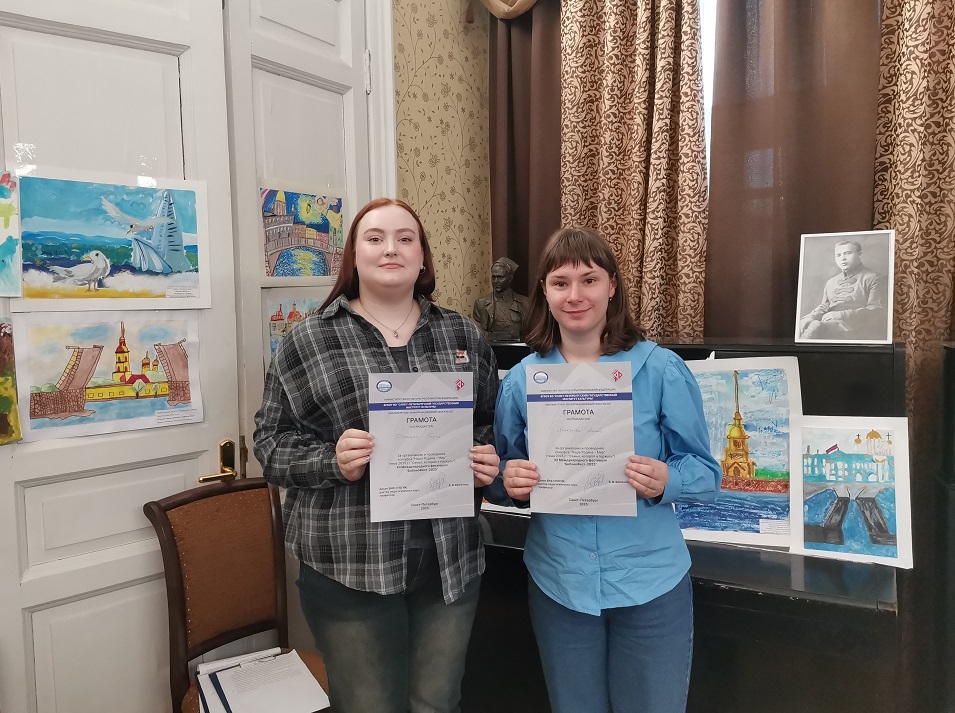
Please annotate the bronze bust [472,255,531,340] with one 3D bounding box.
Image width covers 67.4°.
[{"bbox_3d":[0.083,-0.182,2.285,0.185,0.272,0.125,1,5,23],"label":"bronze bust"}]

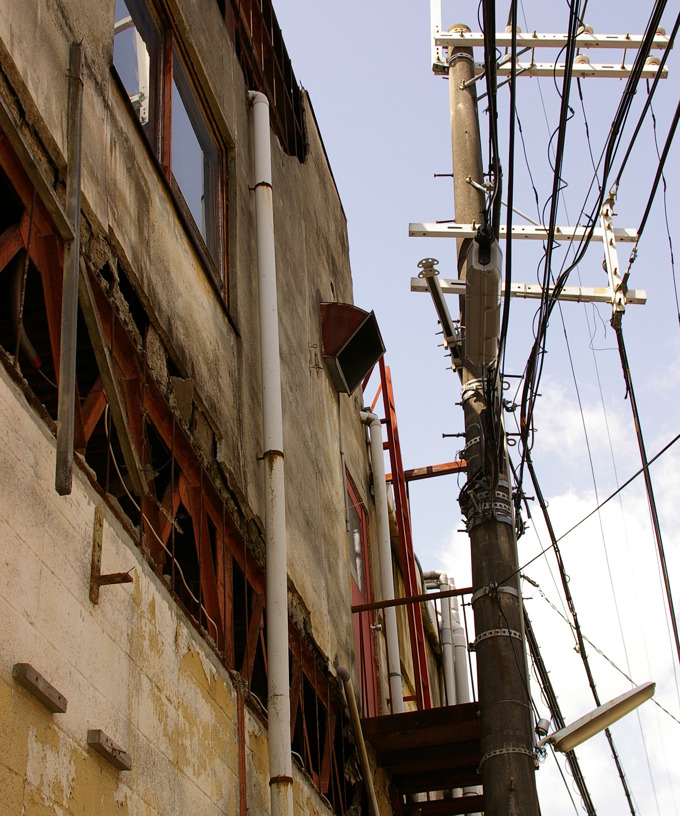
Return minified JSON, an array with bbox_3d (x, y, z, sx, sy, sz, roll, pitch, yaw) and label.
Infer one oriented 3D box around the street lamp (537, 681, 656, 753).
[{"bbox_3d":[1.334,1.615,6.650,0.690,0.090,0.150,-33,-40,8],"label":"street lamp"}]

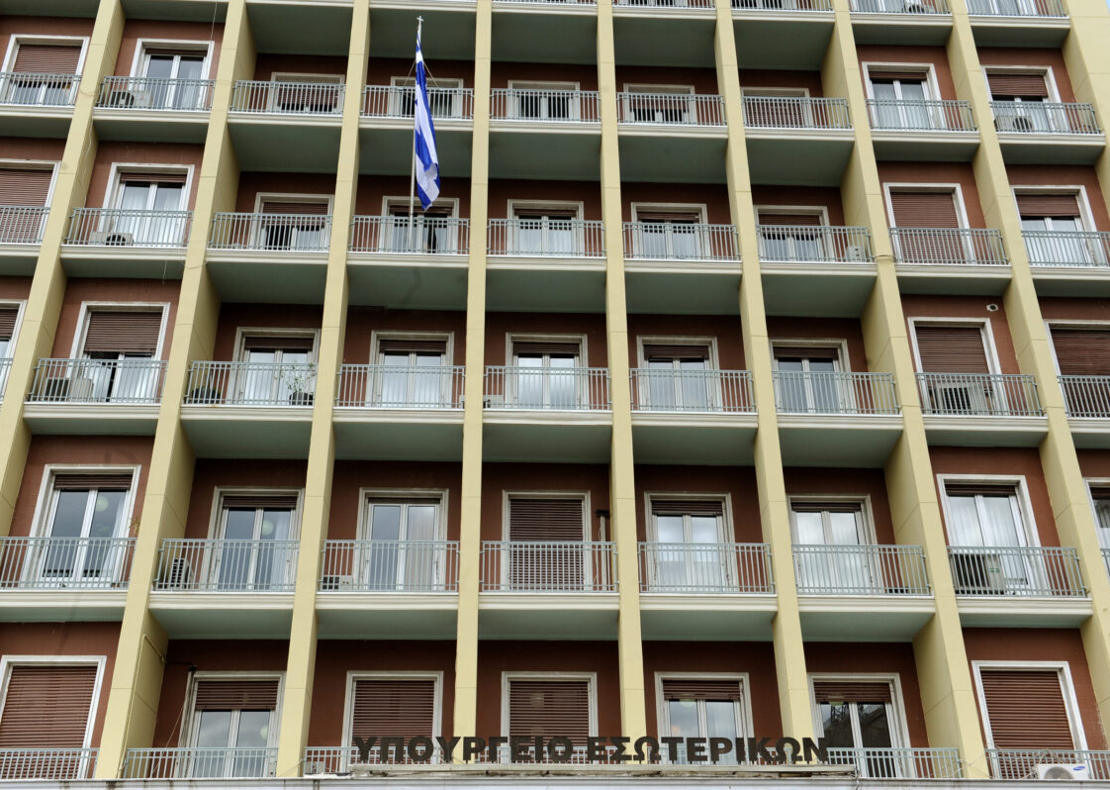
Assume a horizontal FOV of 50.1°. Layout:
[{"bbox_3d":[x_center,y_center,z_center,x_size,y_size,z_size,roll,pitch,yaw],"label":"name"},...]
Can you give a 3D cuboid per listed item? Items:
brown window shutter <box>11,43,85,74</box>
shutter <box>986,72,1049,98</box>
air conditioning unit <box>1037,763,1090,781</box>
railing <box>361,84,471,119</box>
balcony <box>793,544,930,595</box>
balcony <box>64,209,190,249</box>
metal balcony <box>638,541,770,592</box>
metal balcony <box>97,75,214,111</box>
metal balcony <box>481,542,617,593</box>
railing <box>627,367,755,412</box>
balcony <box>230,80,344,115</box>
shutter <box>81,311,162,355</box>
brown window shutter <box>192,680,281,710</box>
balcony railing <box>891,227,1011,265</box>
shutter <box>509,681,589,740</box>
[{"bbox_3d":[-11.206,-7.338,26.163,1.377,1.009,0.076,1,-29,-3],"label":"brown window shutter"},{"bbox_3d":[10.249,-6.879,26.345,1.339,0.610,0.050,1,-29,-3],"label":"shutter"},{"bbox_3d":[7.929,6.069,18.534,0.828,0.550,0.284,1,-29,-3],"label":"air conditioning unit"},{"bbox_3d":[-2.865,-6.146,24.871,2.341,0.925,0.080,1,-29,-3],"label":"railing"},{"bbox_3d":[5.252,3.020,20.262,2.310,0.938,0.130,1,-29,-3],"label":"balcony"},{"bbox_3d":[-8.258,-3.235,23.070,2.349,0.884,0.100,1,-29,-3],"label":"balcony"},{"bbox_3d":[2.504,2.886,19.727,2.223,0.884,0.055,1,-29,-3],"label":"metal balcony"},{"bbox_3d":[-8.245,-6.241,24.610,2.390,0.925,0.080,1,-29,-3],"label":"metal balcony"},{"bbox_3d":[-0.092,2.917,19.996,2.326,0.925,0.080,1,-29,-3],"label":"metal balcony"},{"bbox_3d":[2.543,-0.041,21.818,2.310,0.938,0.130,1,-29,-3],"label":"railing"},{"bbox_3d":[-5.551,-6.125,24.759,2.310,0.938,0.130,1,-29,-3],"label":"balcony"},{"bbox_3d":[-8.241,-1.200,22.698,1.360,0.930,0.060,1,-29,-3],"label":"shutter"},{"bbox_3d":[-5.322,5.029,19.897,1.339,0.458,0.050,1,-29,-3],"label":"brown window shutter"},{"bbox_3d":[7.889,-2.977,23.851,2.332,0.868,0.100,1,-29,-3],"label":"balcony railing"},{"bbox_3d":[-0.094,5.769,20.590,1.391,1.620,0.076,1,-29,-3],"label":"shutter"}]

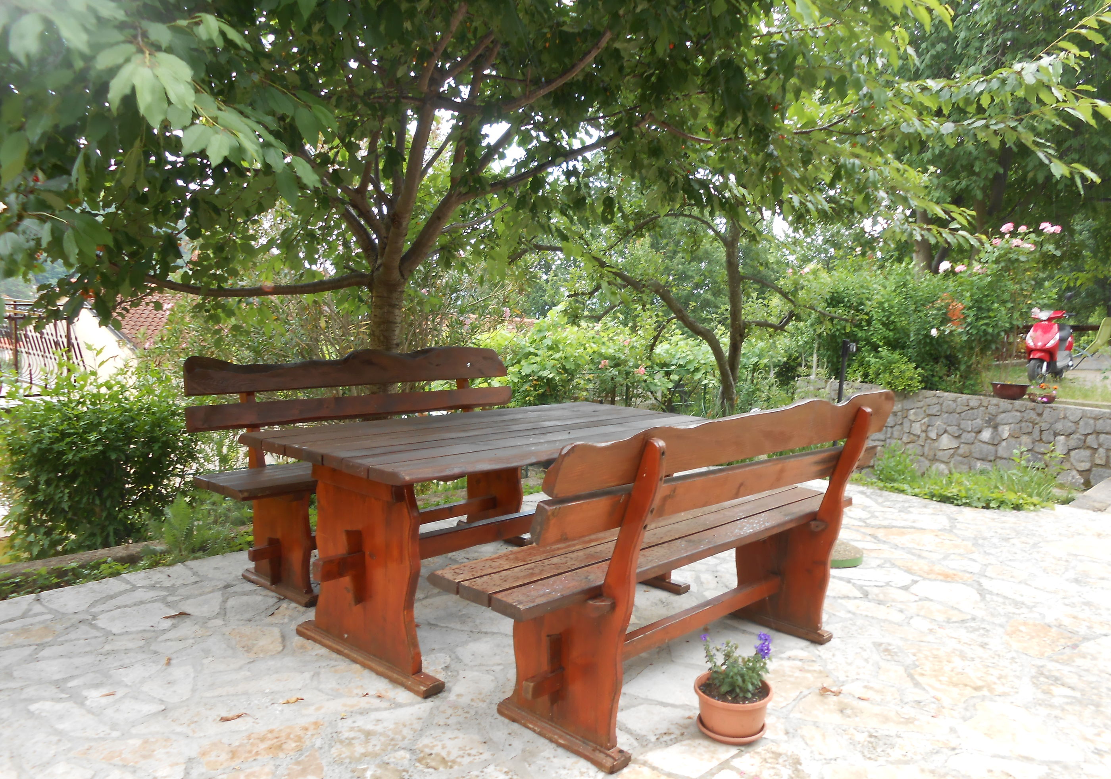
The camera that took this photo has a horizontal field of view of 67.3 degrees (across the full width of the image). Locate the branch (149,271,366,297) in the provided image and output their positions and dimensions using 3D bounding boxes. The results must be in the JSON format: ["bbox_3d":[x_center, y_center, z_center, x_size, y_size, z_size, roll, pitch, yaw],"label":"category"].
[{"bbox_3d":[-1.715,-0.607,4.800,1.330,0.160,0.220,4,6,11],"label":"branch"}]

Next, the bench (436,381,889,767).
[{"bbox_3d":[0.520,0.522,2.868,0.550,0.970,2.120,8,8,42],"label":"bench"}]

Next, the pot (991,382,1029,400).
[{"bbox_3d":[4.002,0.011,7.350,0.330,0.145,0.320,6,7,28],"label":"pot"}]

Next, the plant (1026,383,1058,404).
[{"bbox_3d":[4.201,0.034,7.200,0.270,0.165,0.270,6,7,30],"label":"plant"}]

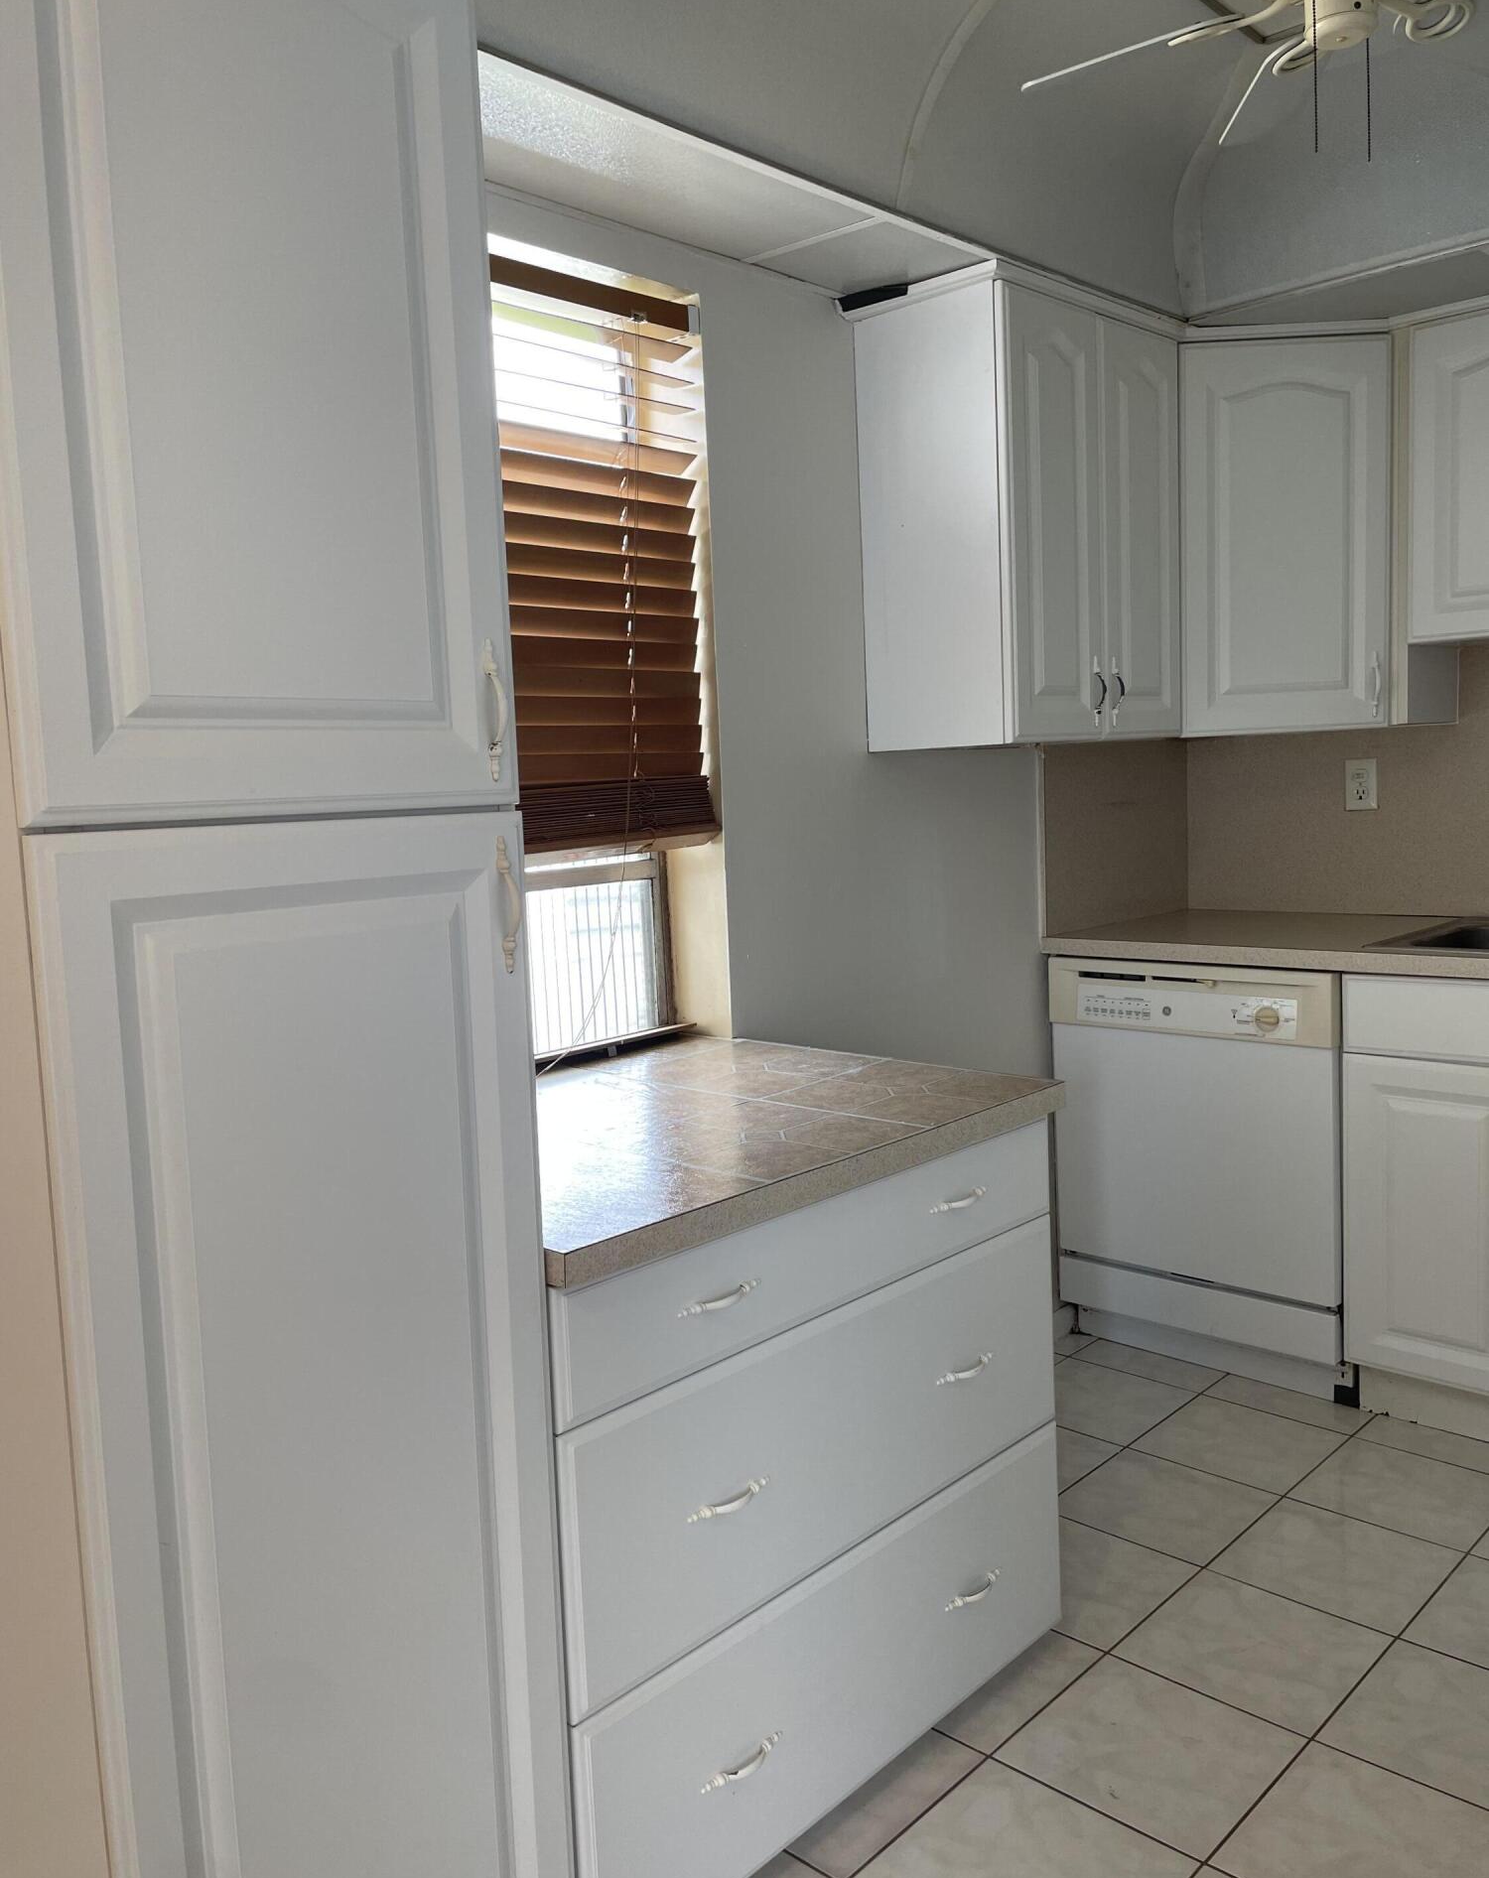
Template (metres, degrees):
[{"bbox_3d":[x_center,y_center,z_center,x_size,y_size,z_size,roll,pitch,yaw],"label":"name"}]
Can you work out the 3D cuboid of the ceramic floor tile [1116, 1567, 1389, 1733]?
[{"bbox_3d":[0.743,1.039,2.182,0.302,0.010,0.299,4,9,44],"label":"ceramic floor tile"}]

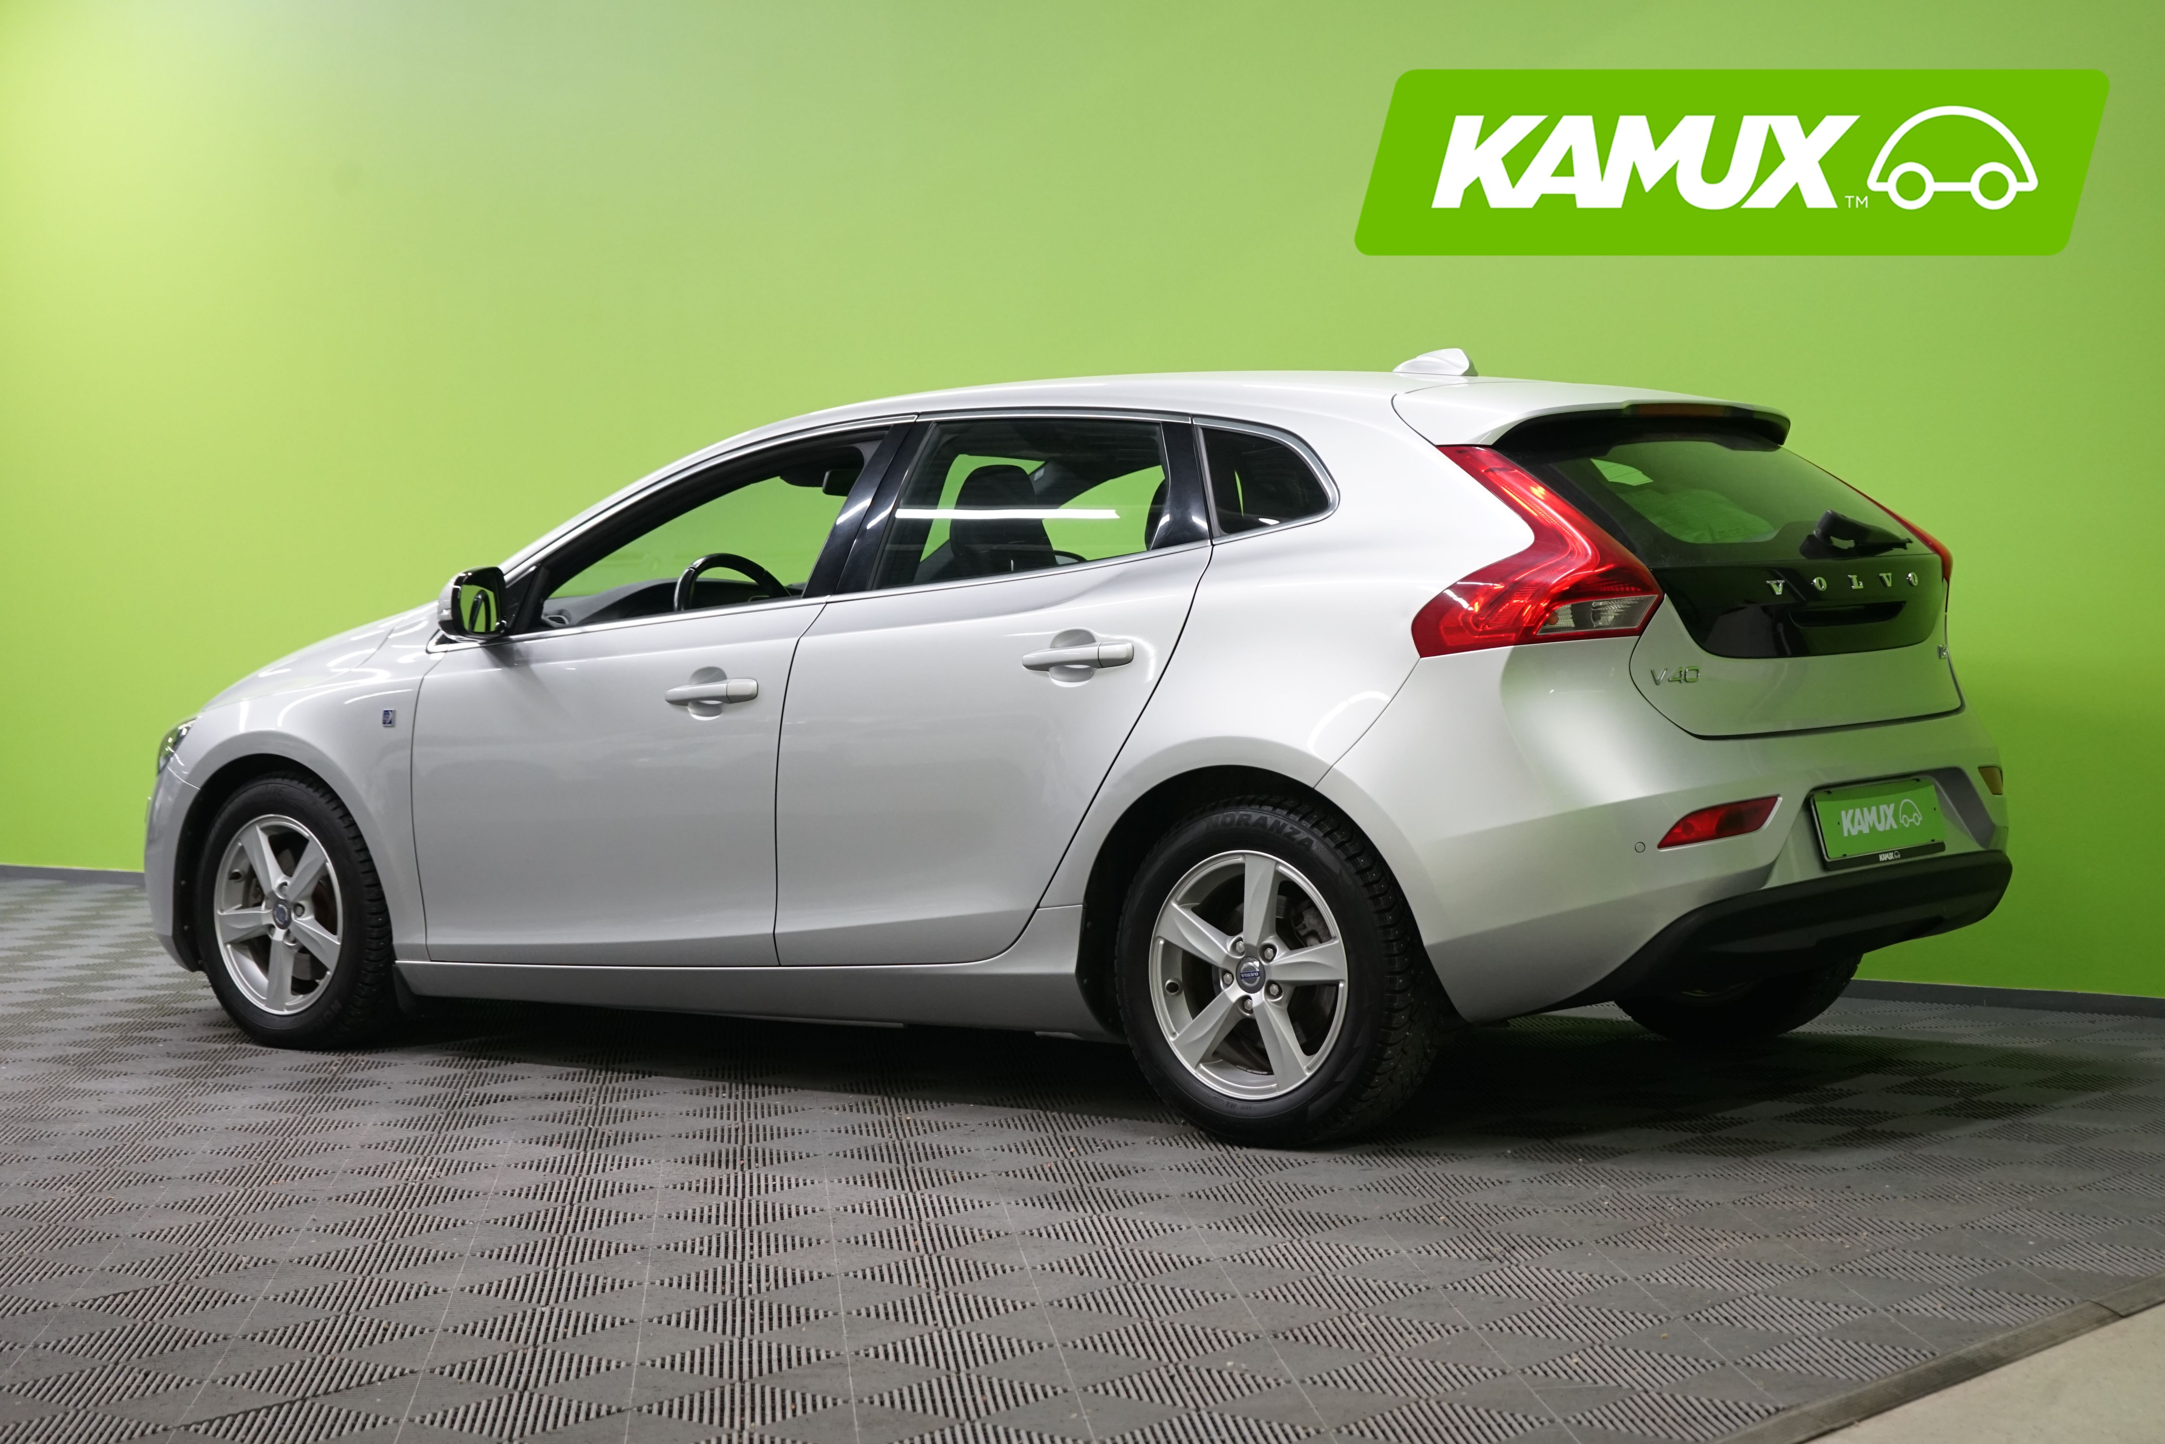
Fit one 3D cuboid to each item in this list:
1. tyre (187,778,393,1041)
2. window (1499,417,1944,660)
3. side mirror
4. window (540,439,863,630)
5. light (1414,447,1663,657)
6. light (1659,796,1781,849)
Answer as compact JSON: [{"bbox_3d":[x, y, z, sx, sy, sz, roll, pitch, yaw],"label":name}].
[{"bbox_3d":[-1.697,0.411,8.330,0.630,0.630,0.215,1,3,40],"label":"tyre"},{"bbox_3d":[1.242,-0.358,6.936,1.080,0.555,0.147,-5,-38,-51],"label":"window"},{"bbox_3d":[-1.238,-0.241,7.718,0.130,0.152,0.195,1,3,40],"label":"side mirror"},{"bbox_3d":[-0.761,-0.362,7.529,0.839,0.378,0.060,1,-19,41],"label":"window"},{"bbox_3d":[0.743,-0.295,6.488,0.440,0.370,0.290,1,3,39],"label":"light"},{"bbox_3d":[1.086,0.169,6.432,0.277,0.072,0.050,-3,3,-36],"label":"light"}]

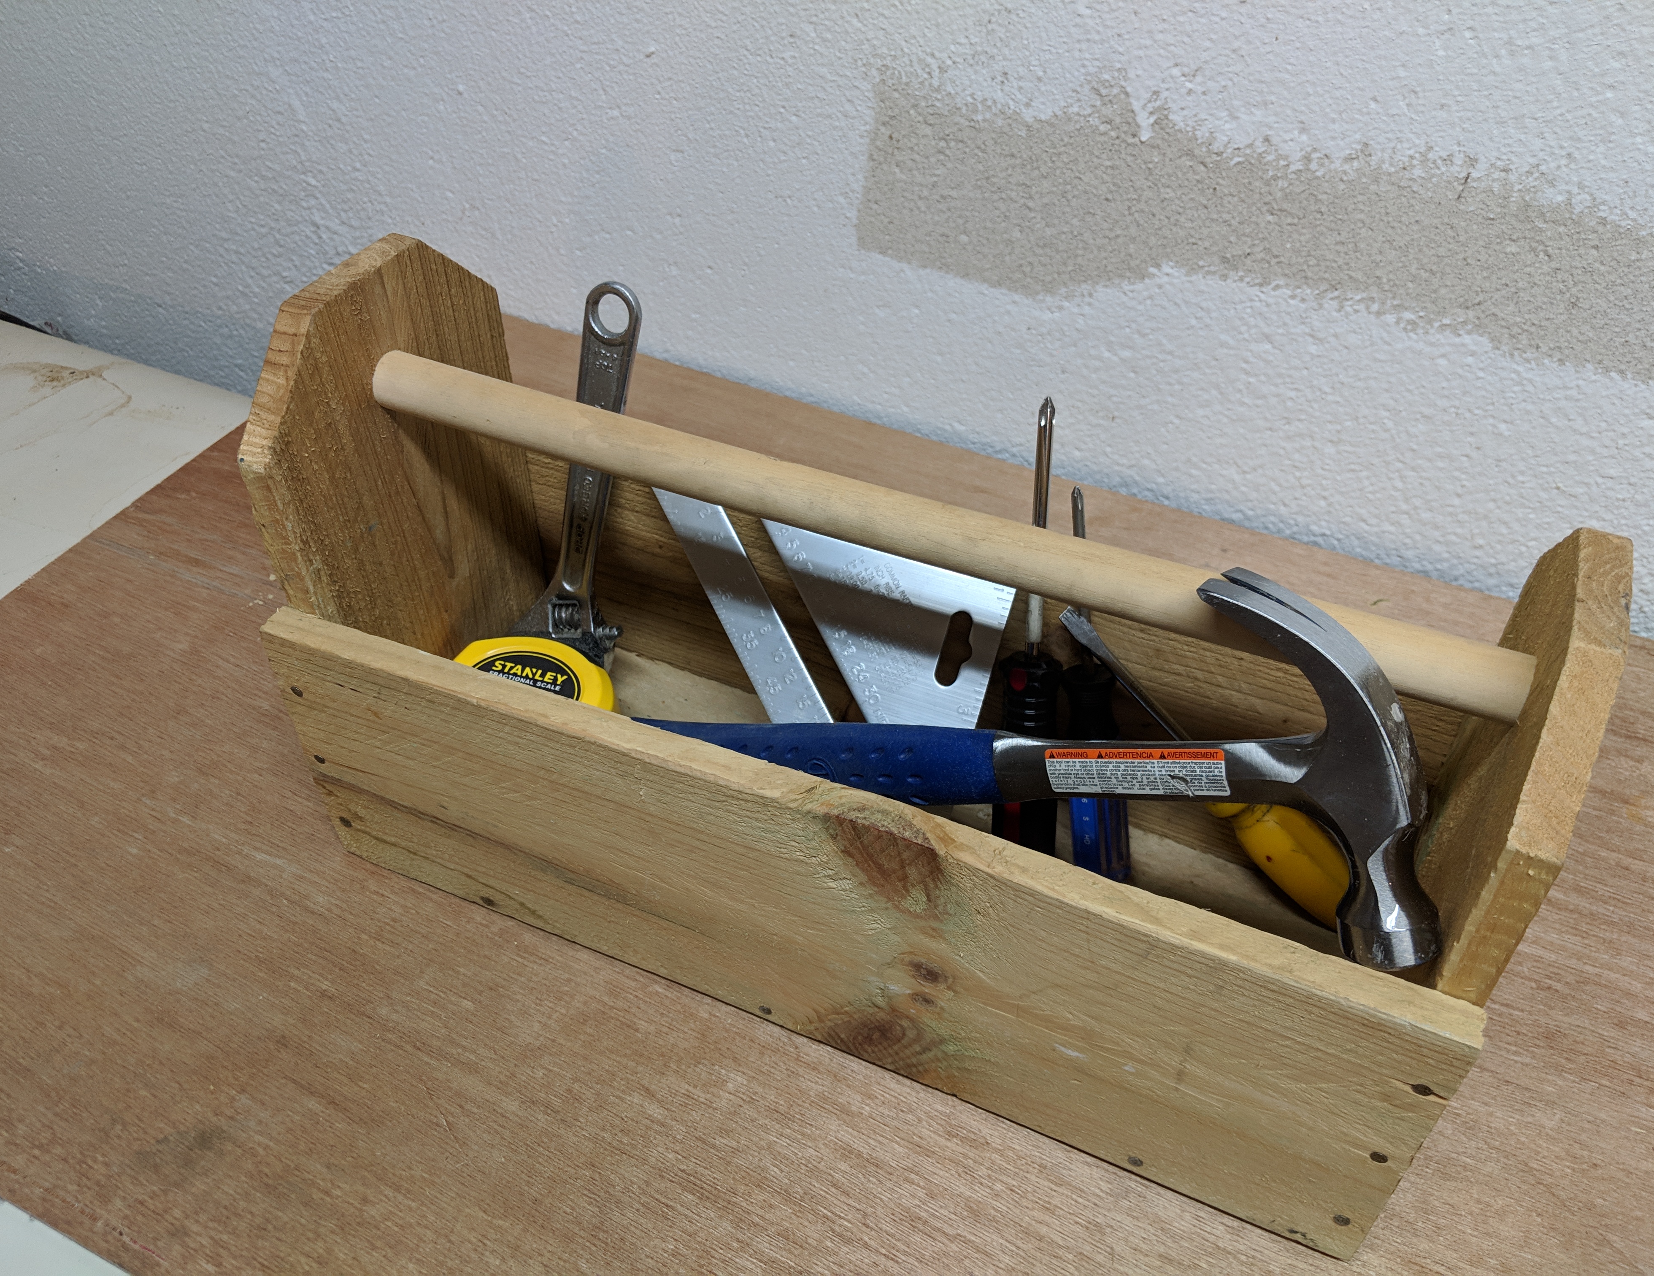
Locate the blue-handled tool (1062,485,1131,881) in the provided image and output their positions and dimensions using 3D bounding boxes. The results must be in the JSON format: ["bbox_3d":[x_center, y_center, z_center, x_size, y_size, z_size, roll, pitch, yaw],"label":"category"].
[{"bbox_3d":[0.108,0.021,0.542,0.026,0.173,0.026,4,26,28],"label":"blue-handled tool"}]

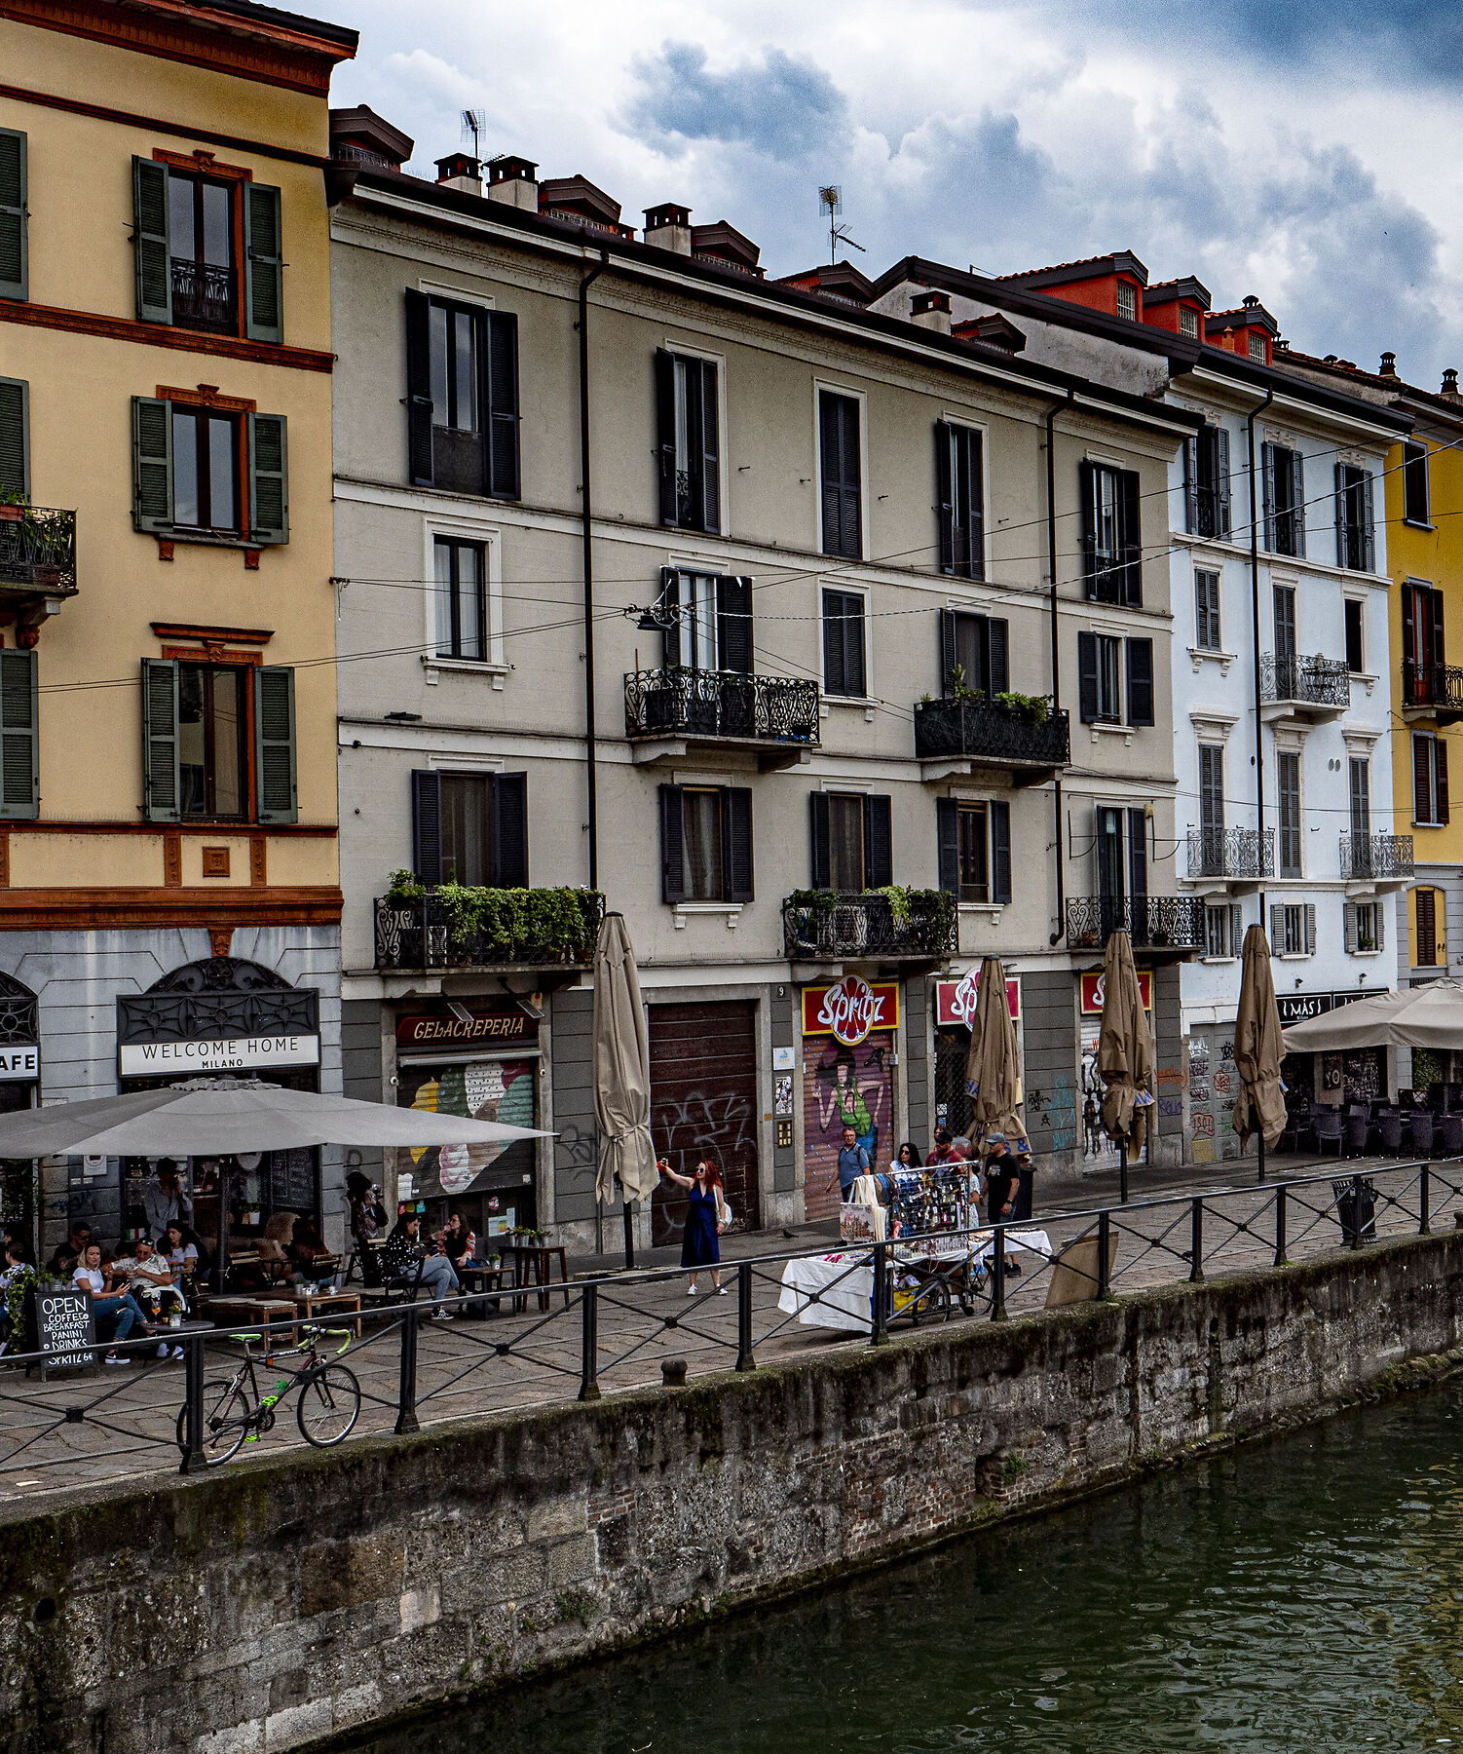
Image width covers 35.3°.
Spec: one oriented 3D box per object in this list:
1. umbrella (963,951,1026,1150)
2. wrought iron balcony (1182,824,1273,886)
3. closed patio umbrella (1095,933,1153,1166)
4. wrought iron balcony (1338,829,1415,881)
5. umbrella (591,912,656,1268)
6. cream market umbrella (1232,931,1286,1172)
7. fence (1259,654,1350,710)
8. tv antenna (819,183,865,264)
[{"bbox_3d":[4.042,2.873,34.897,0.930,3.331,0.930,-1,-2,0],"label":"umbrella"},{"bbox_3d":[10.342,-0.475,47.523,0.820,0.970,2.060,-3,-2,42],"label":"wrought iron balcony"},{"bbox_3d":[6.310,2.759,36.900,0.900,3.845,0.900,-1,-2,0],"label":"closed patio umbrella"},{"bbox_3d":[13.744,-0.402,48.919,0.850,1.060,1.664,-3,-2,42],"label":"wrought iron balcony"},{"bbox_3d":[-1.433,2.897,30.923,0.800,4.810,0.800,-1,-2,0],"label":"umbrella"},{"bbox_3d":[9.942,3.282,43.461,0.900,4.730,0.900,-2,-2,11],"label":"cream market umbrella"},{"bbox_3d":[12.516,-4.292,50.168,0.820,0.970,2.420,-3,-2,42],"label":"fence"},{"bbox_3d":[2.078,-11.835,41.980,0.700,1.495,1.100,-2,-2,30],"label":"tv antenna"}]

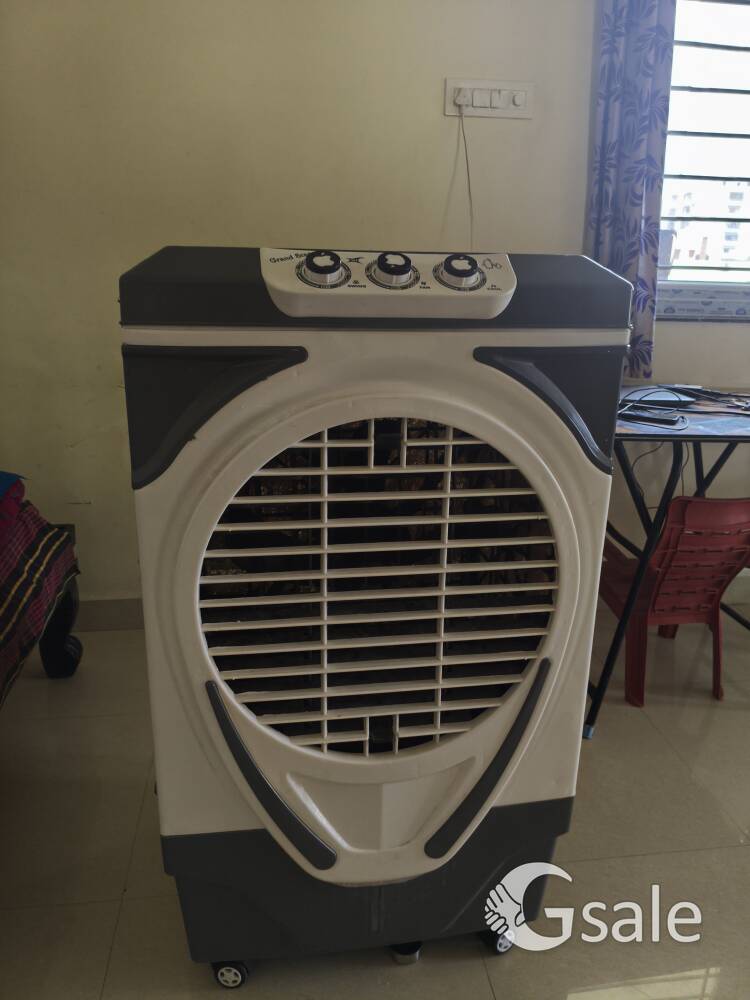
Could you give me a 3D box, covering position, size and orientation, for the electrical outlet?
[{"bbox_3d":[0.301,-1.054,1.973,0.236,0.090,0.020,-1,17,-8],"label":"electrical outlet"}]

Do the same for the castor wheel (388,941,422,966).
[{"bbox_3d":[0.049,0.714,1.210,0.045,0.044,0.042,3,17,6],"label":"castor wheel"}]

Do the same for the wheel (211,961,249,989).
[{"bbox_3d":[-0.221,0.720,1.164,0.048,0.046,0.042,3,17,5],"label":"wheel"}]

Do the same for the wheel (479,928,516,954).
[{"bbox_3d":[0.204,0.706,1.230,0.046,0.046,0.042,-9,19,-29],"label":"wheel"}]

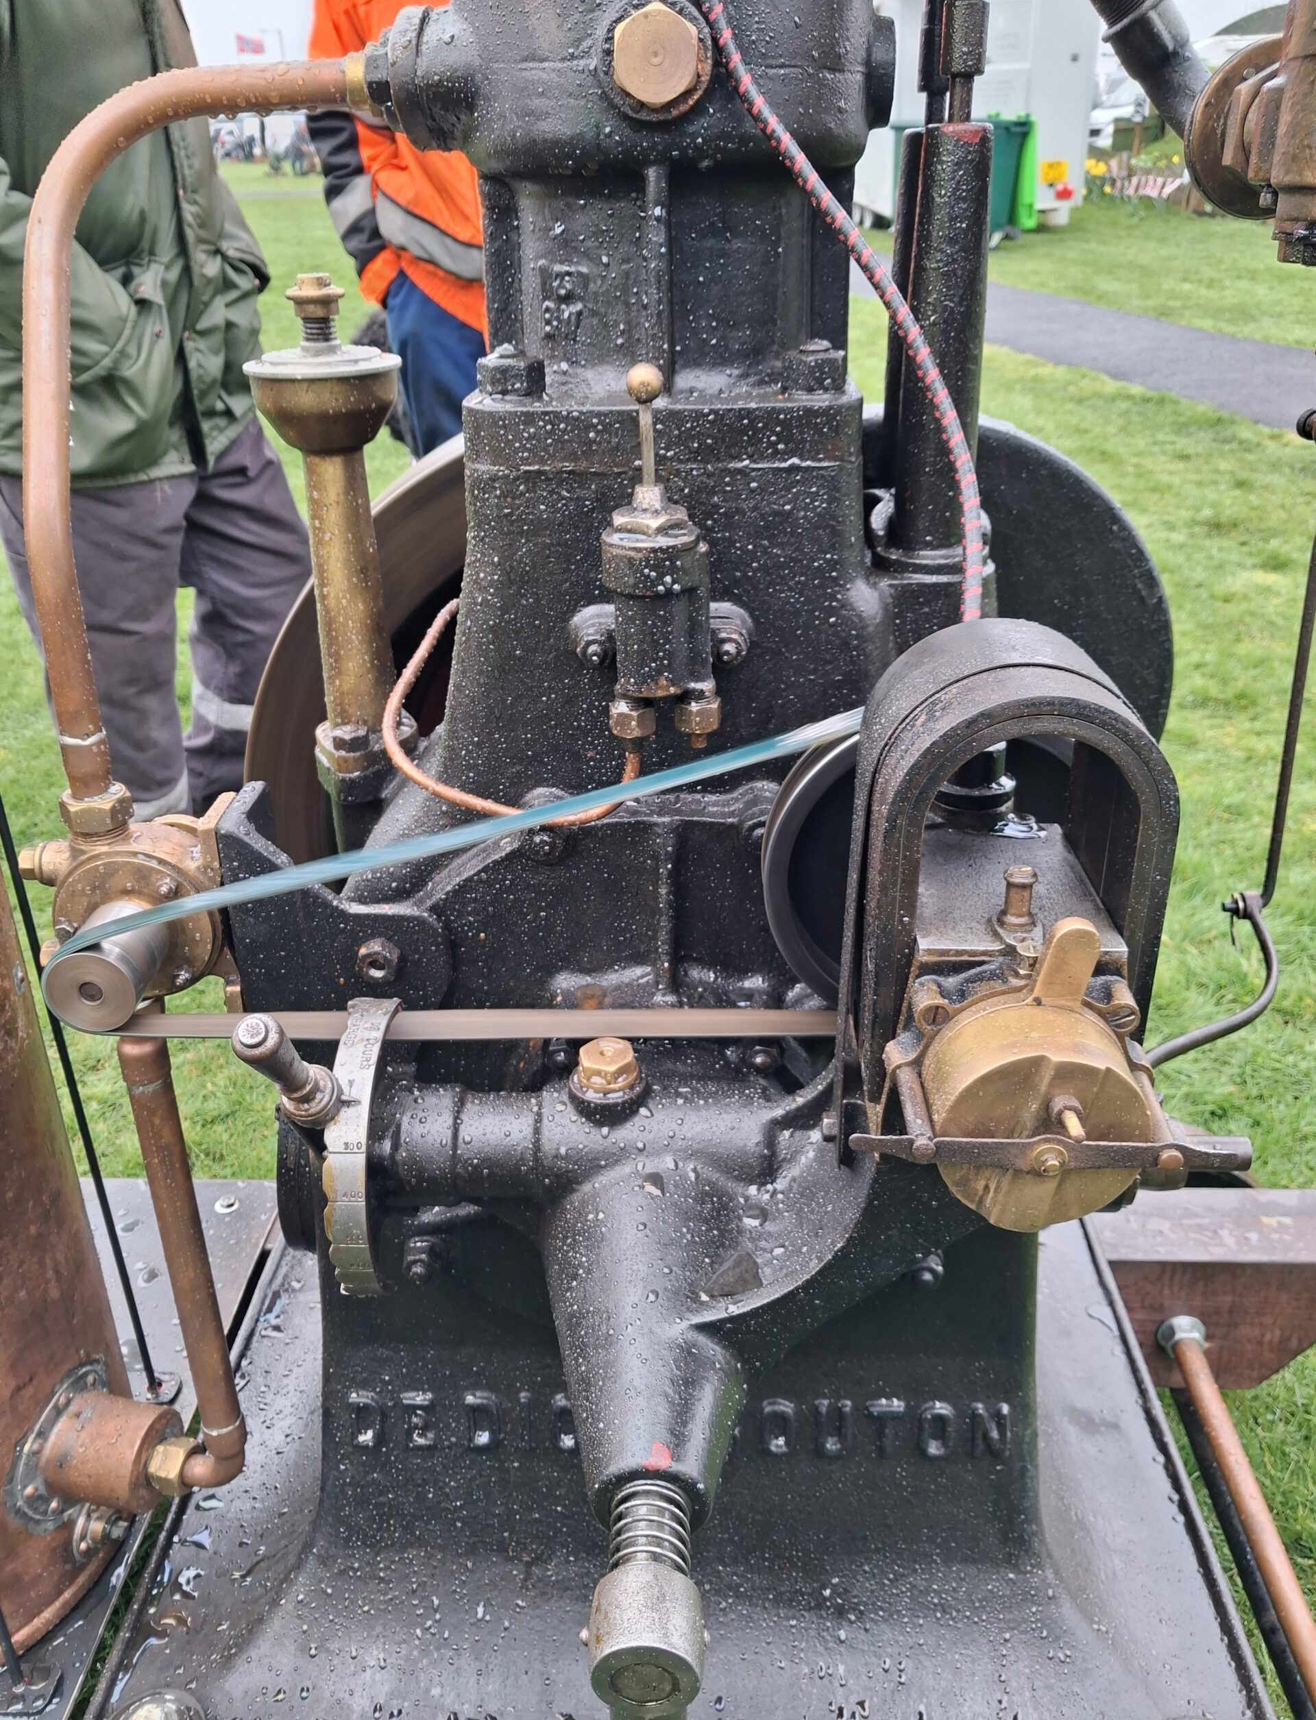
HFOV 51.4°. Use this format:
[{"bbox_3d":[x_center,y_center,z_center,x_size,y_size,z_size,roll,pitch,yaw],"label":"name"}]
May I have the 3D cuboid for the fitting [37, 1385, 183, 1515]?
[{"bbox_3d":[-0.356,0.379,0.883,0.068,0.061,0.061,5,29,9],"label":"fitting"}]

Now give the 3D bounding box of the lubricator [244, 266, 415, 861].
[{"bbox_3d":[-0.166,-0.151,0.727,0.081,0.296,0.081,0,29,1],"label":"lubricator"}]

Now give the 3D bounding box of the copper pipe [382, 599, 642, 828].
[{"bbox_3d":[-0.071,-0.092,0.754,0.136,0.066,0.228,0,29,1],"label":"copper pipe"}]

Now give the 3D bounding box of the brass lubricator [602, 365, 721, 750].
[{"bbox_3d":[0.002,-0.131,0.621,0.055,0.180,0.049,0,29,1],"label":"brass lubricator"}]

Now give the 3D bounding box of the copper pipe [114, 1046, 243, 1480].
[{"bbox_3d":[-0.280,0.238,0.799,0.049,0.348,0.030,-4,29,-7],"label":"copper pipe"}]

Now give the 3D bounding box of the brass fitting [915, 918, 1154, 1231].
[{"bbox_3d":[0.124,0.072,0.457,0.075,0.111,0.044,0,29,1],"label":"brass fitting"}]

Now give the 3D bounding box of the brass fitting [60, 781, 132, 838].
[{"bbox_3d":[-0.274,-0.028,0.664,0.035,0.018,0.032,0,29,0],"label":"brass fitting"}]

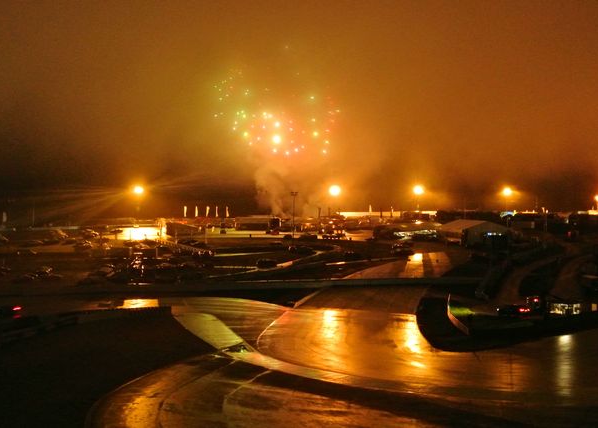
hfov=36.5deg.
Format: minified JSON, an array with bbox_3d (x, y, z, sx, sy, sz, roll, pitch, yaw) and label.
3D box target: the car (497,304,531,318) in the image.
[{"bbox_3d":[25.171,11.388,106.000,1.800,1.450,4.400,0,0,-30],"label":"car"}]

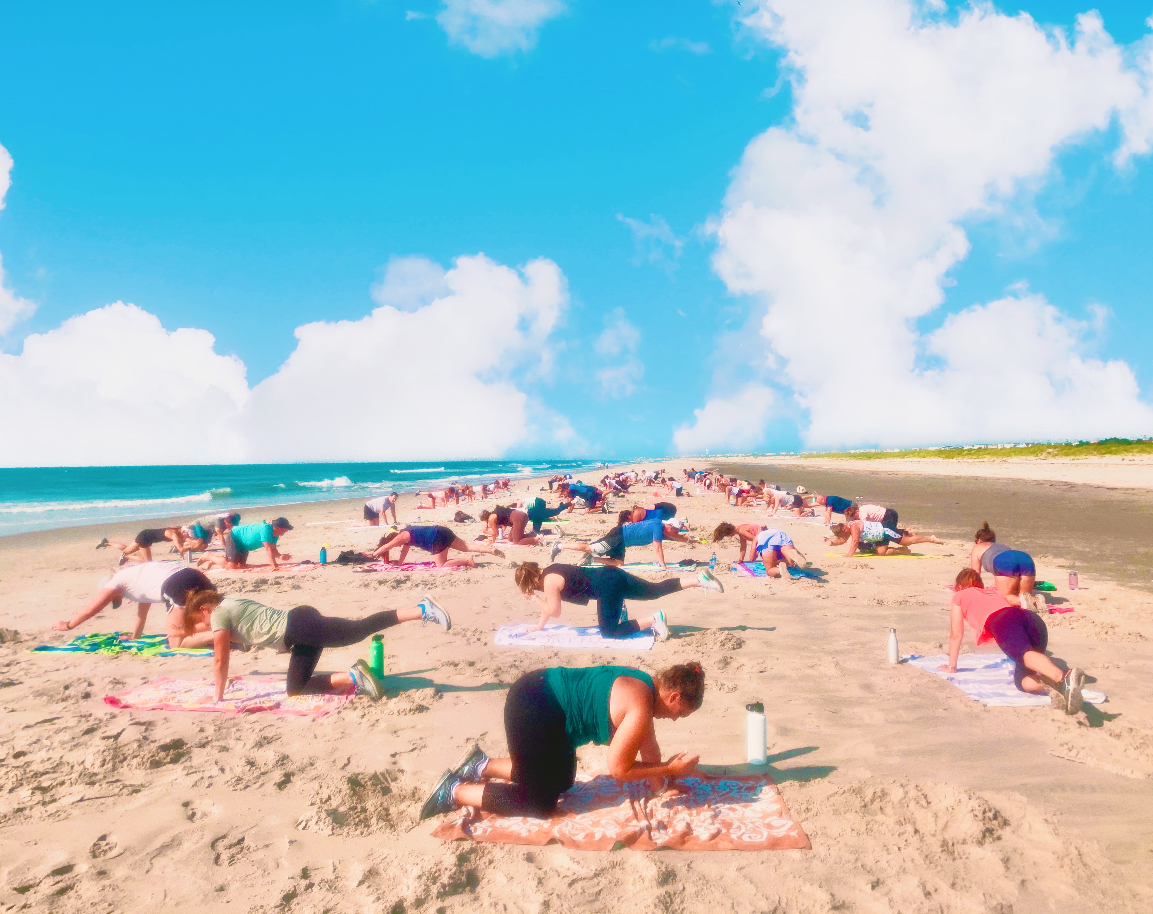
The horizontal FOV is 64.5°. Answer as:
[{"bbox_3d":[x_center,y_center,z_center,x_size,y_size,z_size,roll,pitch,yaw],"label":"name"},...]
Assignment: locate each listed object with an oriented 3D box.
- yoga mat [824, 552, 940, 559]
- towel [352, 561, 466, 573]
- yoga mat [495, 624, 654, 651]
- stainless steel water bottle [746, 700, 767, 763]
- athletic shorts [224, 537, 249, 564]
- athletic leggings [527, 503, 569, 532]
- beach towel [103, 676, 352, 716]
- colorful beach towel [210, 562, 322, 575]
[{"bbox_3d":[4.567,1.462,13.738,1.580,0.040,0.700,-1,0,10],"label":"yoga mat"},{"bbox_3d":[-2.311,1.546,13.106,1.550,0.050,0.850,-1,0,-2],"label":"towel"},{"bbox_3d":[0.002,1.500,7.719,1.280,0.040,0.820,-1,0,12],"label":"yoga mat"},{"bbox_3d":[0.882,1.350,4.475,0.094,0.290,0.091,-1,0,0],"label":"stainless steel water bottle"},{"bbox_3d":[-4.876,1.325,13.131,0.330,0.390,0.380,-1,0,-3],"label":"athletic shorts"},{"bbox_3d":[-0.611,1.251,18.649,0.840,0.580,0.380,-1,0,6],"label":"athletic leggings"},{"bbox_3d":[-2.230,1.512,5.941,1.530,0.060,0.700,-1,0,11],"label":"beach towel"},{"bbox_3d":[-4.433,1.579,13.116,1.470,0.040,0.800,-1,0,-3],"label":"colorful beach towel"}]

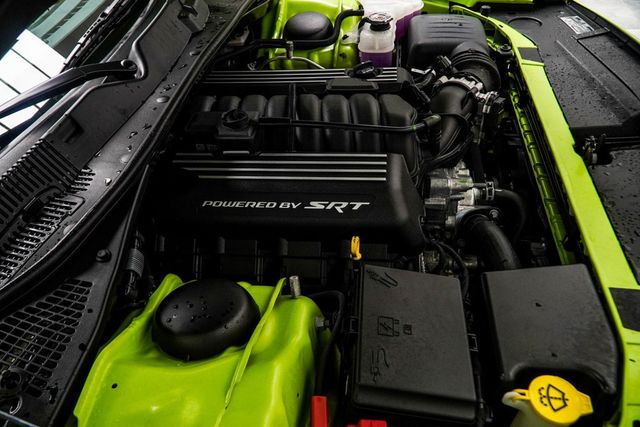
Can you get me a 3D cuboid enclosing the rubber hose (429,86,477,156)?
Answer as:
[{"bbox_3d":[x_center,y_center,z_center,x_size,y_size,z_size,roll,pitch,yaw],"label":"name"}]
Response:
[{"bbox_3d":[0.297,-0.207,1.070,0.100,0.115,0.170,11,45,17],"label":"rubber hose"}]

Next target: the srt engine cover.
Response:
[{"bbox_3d":[-0.058,-0.029,0.929,0.500,0.100,0.190,2,43,8],"label":"srt engine cover"}]

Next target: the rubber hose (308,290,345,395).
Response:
[{"bbox_3d":[0.010,0.202,0.750,0.055,0.110,0.130,2,43,8],"label":"rubber hose"}]

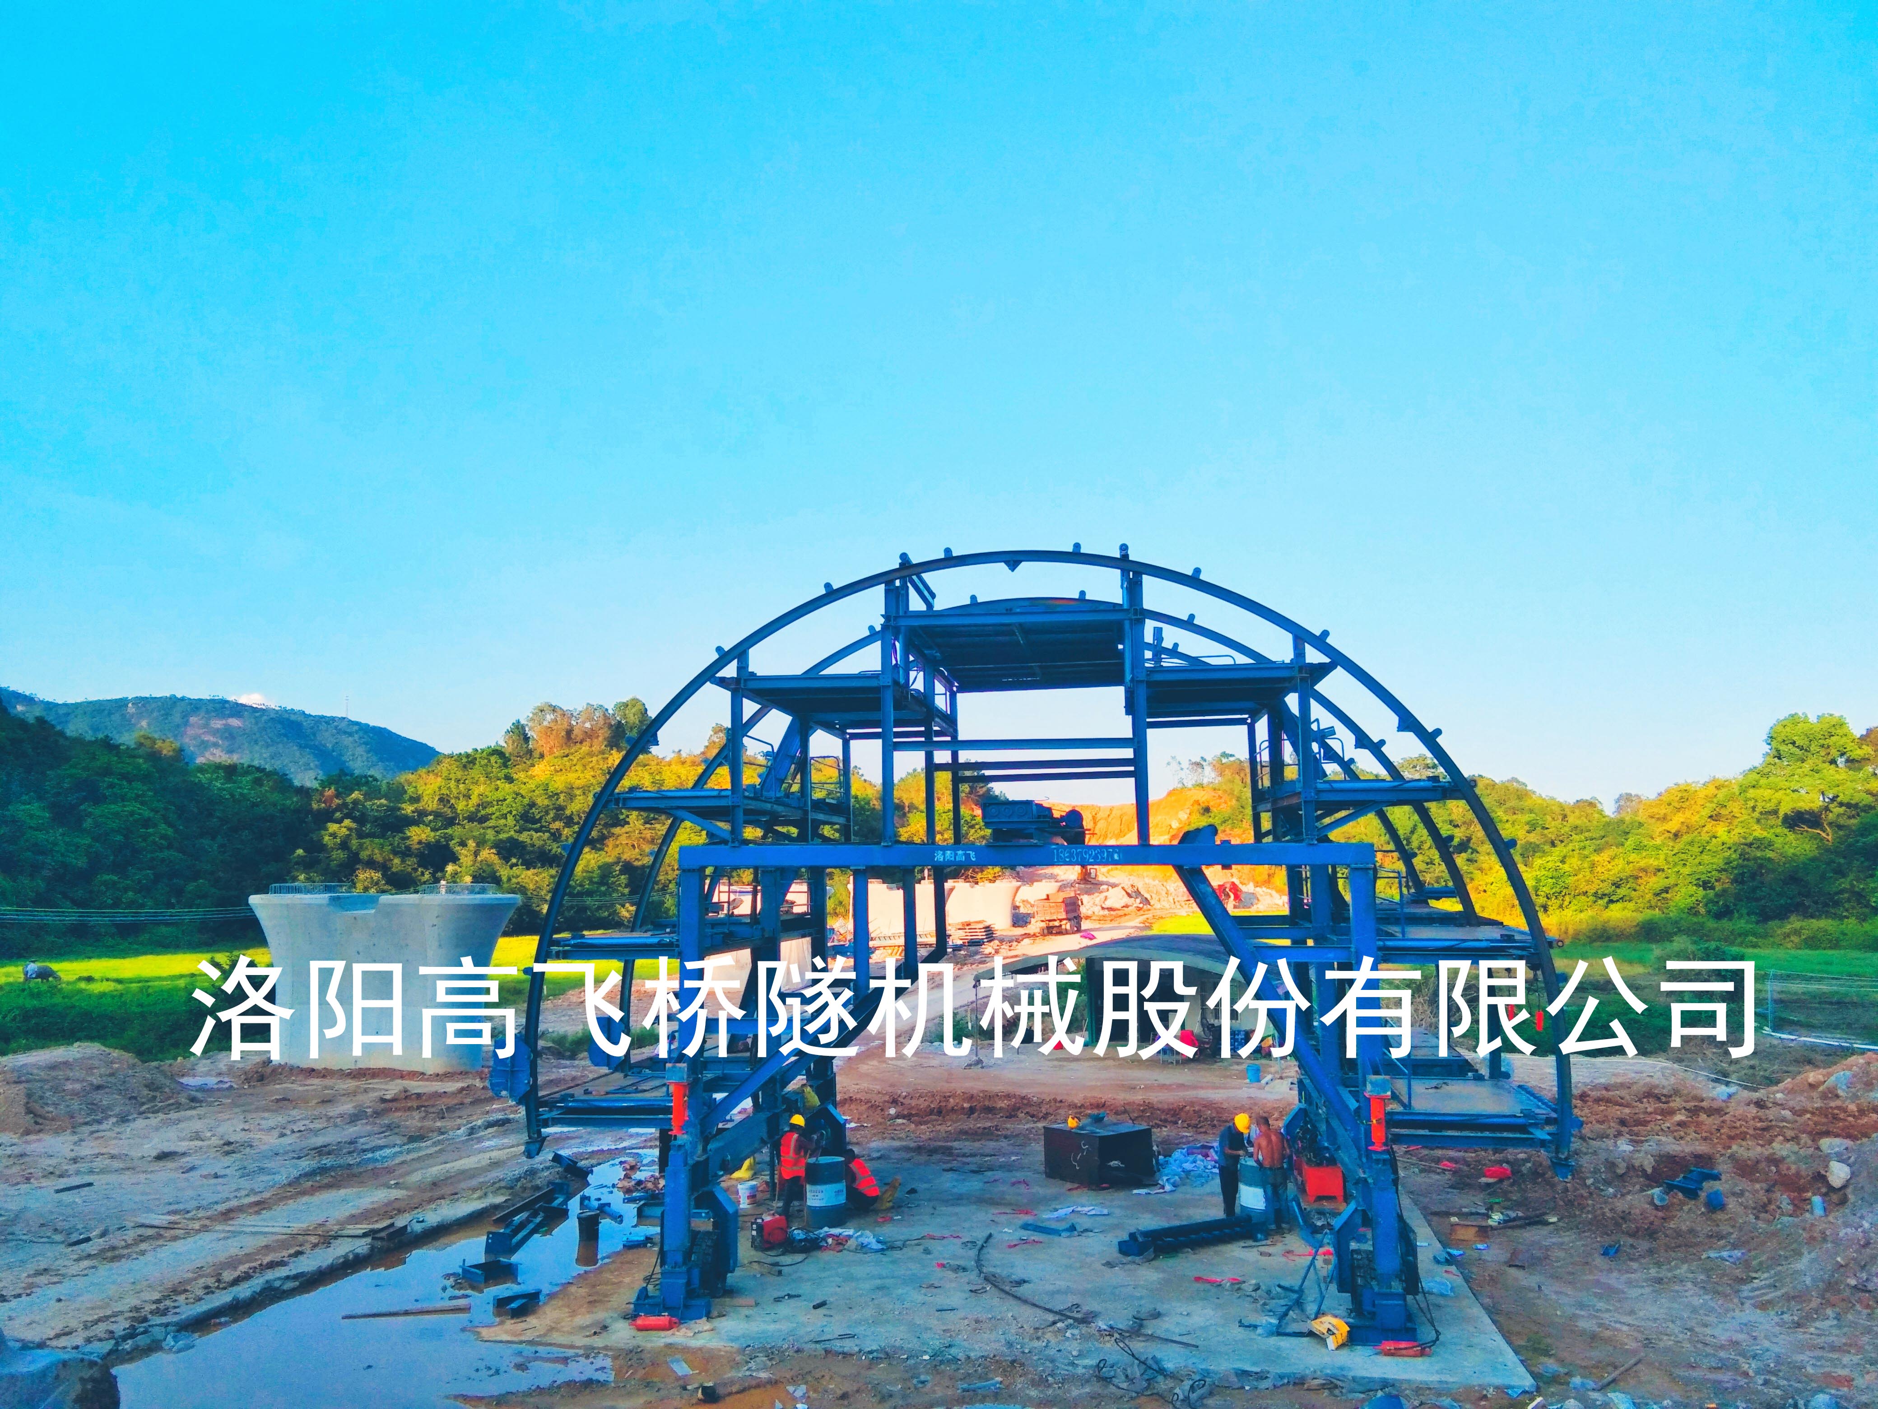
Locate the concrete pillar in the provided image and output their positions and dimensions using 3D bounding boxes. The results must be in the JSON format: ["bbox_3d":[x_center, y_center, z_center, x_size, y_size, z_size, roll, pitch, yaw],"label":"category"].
[{"bbox_3d":[-13.868,6.870,42.000,6.800,4.500,2.900,-1,-5,10],"label":"concrete pillar"}]

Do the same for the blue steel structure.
[{"bbox_3d":[1.435,3.022,23.864,12.510,9.200,8.600,-1,-5,6],"label":"blue steel structure"}]

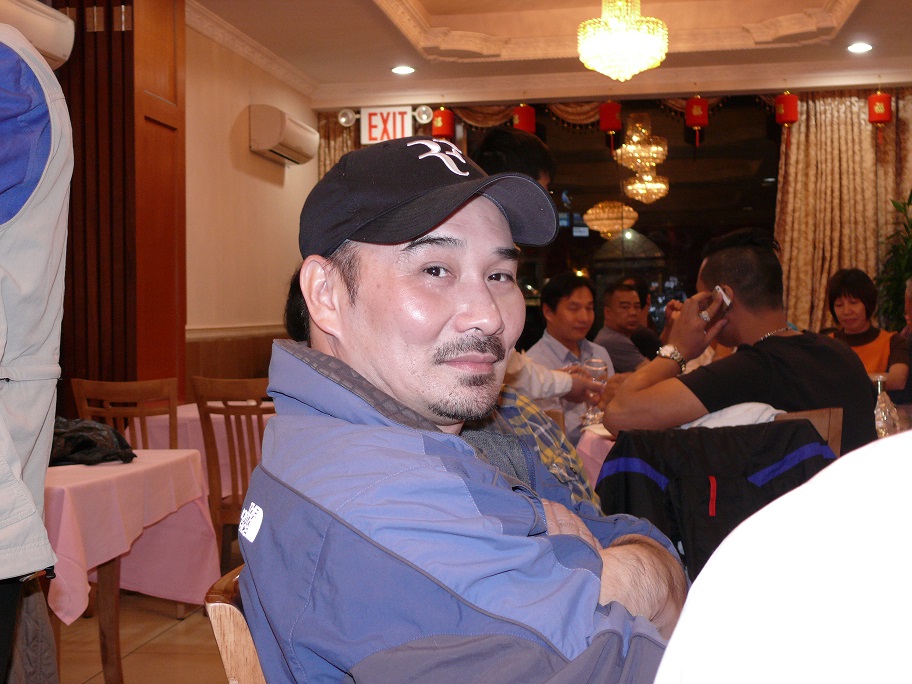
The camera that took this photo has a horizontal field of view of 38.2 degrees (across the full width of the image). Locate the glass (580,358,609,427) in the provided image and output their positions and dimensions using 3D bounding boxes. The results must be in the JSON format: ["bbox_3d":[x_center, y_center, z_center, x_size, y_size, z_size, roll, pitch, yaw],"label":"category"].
[{"bbox_3d":[0.419,0.152,4.000,0.074,0.190,0.074,-1,13,0],"label":"glass"}]

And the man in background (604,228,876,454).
[{"bbox_3d":[0.678,0.393,3.220,0.580,1.330,0.720,-2,2,-40],"label":"man in background"}]

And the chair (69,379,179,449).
[{"bbox_3d":[-1.208,0.588,5.235,0.420,0.910,0.500,-1,1,12],"label":"chair"}]

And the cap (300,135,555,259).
[{"bbox_3d":[-0.033,-0.127,1.120,0.177,0.127,0.265,-2,-14,-39],"label":"cap"}]

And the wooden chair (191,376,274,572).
[{"bbox_3d":[-0.776,0.579,5.285,0.420,0.910,0.500,-1,1,12],"label":"wooden chair"}]

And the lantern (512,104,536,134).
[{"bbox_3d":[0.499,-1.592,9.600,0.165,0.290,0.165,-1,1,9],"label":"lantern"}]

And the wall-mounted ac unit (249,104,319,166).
[{"bbox_3d":[-1.122,-1.335,8.563,0.220,0.290,0.820,-1,1,9],"label":"wall-mounted ac unit"}]

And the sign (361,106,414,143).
[{"bbox_3d":[-0.508,-1.594,9.700,0.380,0.270,0.080,-1,1,9],"label":"sign"}]

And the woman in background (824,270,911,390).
[{"bbox_3d":[1.509,0.368,4.837,0.500,1.270,0.650,-1,2,20],"label":"woman in background"}]

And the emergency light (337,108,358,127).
[{"bbox_3d":[-0.796,-1.641,9.650,0.130,0.130,0.110,-1,1,9],"label":"emergency light"}]

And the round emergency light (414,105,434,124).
[{"bbox_3d":[-0.231,-1.663,9.650,0.130,0.130,0.110,-1,1,9],"label":"round emergency light"}]

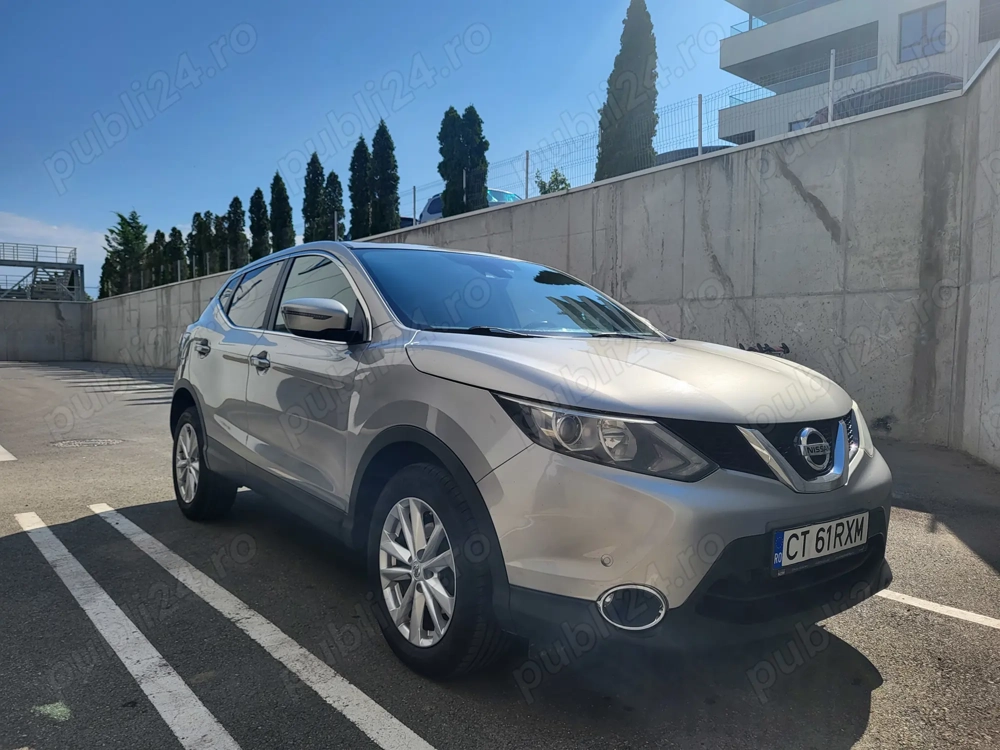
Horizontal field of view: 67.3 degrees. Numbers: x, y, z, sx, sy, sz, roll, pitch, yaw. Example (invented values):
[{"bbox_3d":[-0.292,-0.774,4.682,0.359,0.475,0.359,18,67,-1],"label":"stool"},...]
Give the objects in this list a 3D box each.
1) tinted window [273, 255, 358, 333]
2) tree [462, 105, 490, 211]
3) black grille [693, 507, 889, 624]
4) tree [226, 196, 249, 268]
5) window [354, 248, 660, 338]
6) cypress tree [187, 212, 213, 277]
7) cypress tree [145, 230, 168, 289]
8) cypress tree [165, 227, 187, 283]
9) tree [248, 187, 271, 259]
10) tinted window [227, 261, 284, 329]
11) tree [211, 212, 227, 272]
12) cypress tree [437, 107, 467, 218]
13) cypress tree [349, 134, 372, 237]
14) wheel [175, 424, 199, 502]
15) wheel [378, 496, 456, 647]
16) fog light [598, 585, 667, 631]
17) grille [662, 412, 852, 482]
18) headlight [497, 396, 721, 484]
[{"bbox_3d":[-0.797,-0.366,3.404,0.060,0.467,1.042,25,-13,-35],"label":"tinted window"},{"bbox_3d":[-0.662,-5.628,20.007,0.850,3.130,0.850,1,1,0],"label":"tree"},{"bbox_3d":[0.935,0.556,2.277,1.040,0.280,0.140,0,2,-37],"label":"black grille"},{"bbox_3d":[-10.360,-5.513,29.630,0.840,3.033,0.840,-1,3,-40],"label":"tree"},{"bbox_3d":[0.094,-0.346,3.384,1.400,0.130,1.000,0,29,-37],"label":"window"},{"bbox_3d":[-13.238,-5.641,33.083,1.054,3.012,1.054,-1,3,-40],"label":"cypress tree"},{"bbox_3d":[-21.938,-7.252,47.772,1.250,4.115,1.250,0,2,-37],"label":"cypress tree"},{"bbox_3d":[-19.016,-6.861,43.957,1.200,3.644,1.200,0,2,-37],"label":"cypress tree"},{"bbox_3d":[-10.581,-6.425,32.951,0.980,3.669,0.980,0,2,-37],"label":"tree"},{"bbox_3d":[-1.320,-0.417,4.041,0.070,0.370,0.660,22,-11,-36],"label":"tinted window"},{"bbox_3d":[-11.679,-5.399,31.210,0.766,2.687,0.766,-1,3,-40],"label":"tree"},{"bbox_3d":[-1.226,-5.143,18.668,0.721,3.023,0.721,1,2,0],"label":"cypress tree"},{"bbox_3d":[-4.224,-5.495,22.727,0.726,3.443,0.726,0,2,-41],"label":"cypress tree"},{"bbox_3d":[-1.802,0.529,4.552,0.190,0.465,0.465,0,2,-37],"label":"wheel"},{"bbox_3d":[-0.202,0.630,2.463,0.190,0.467,0.467,0,2,-37],"label":"wheel"},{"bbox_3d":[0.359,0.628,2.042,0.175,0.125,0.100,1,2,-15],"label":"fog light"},{"bbox_3d":[0.907,0.221,2.316,1.040,0.205,0.190,0,2,-37],"label":"grille"},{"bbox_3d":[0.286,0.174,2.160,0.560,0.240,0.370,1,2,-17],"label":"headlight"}]

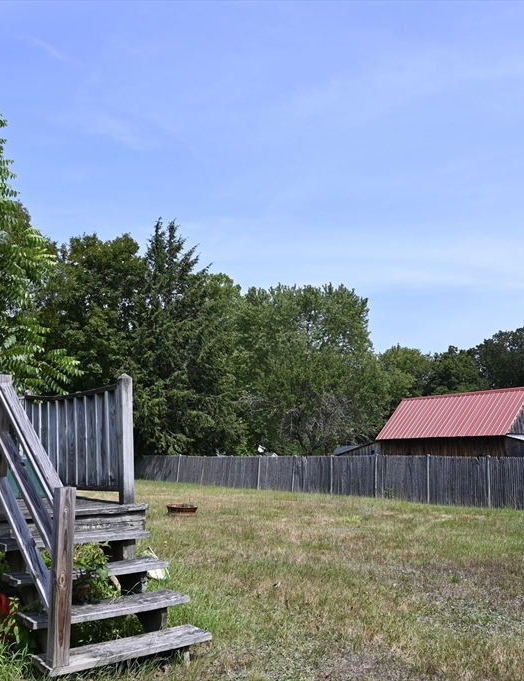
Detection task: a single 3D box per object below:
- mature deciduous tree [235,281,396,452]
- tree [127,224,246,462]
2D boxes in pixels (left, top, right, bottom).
[{"bbox_3d":[3.473,2.840,47.144,10.800,13.338,10.800,0,-9,0],"label":"mature deciduous tree"},{"bbox_3d":[-4.695,0.557,42.457,7.200,16.468,7.200,0,-9,0],"label":"tree"}]

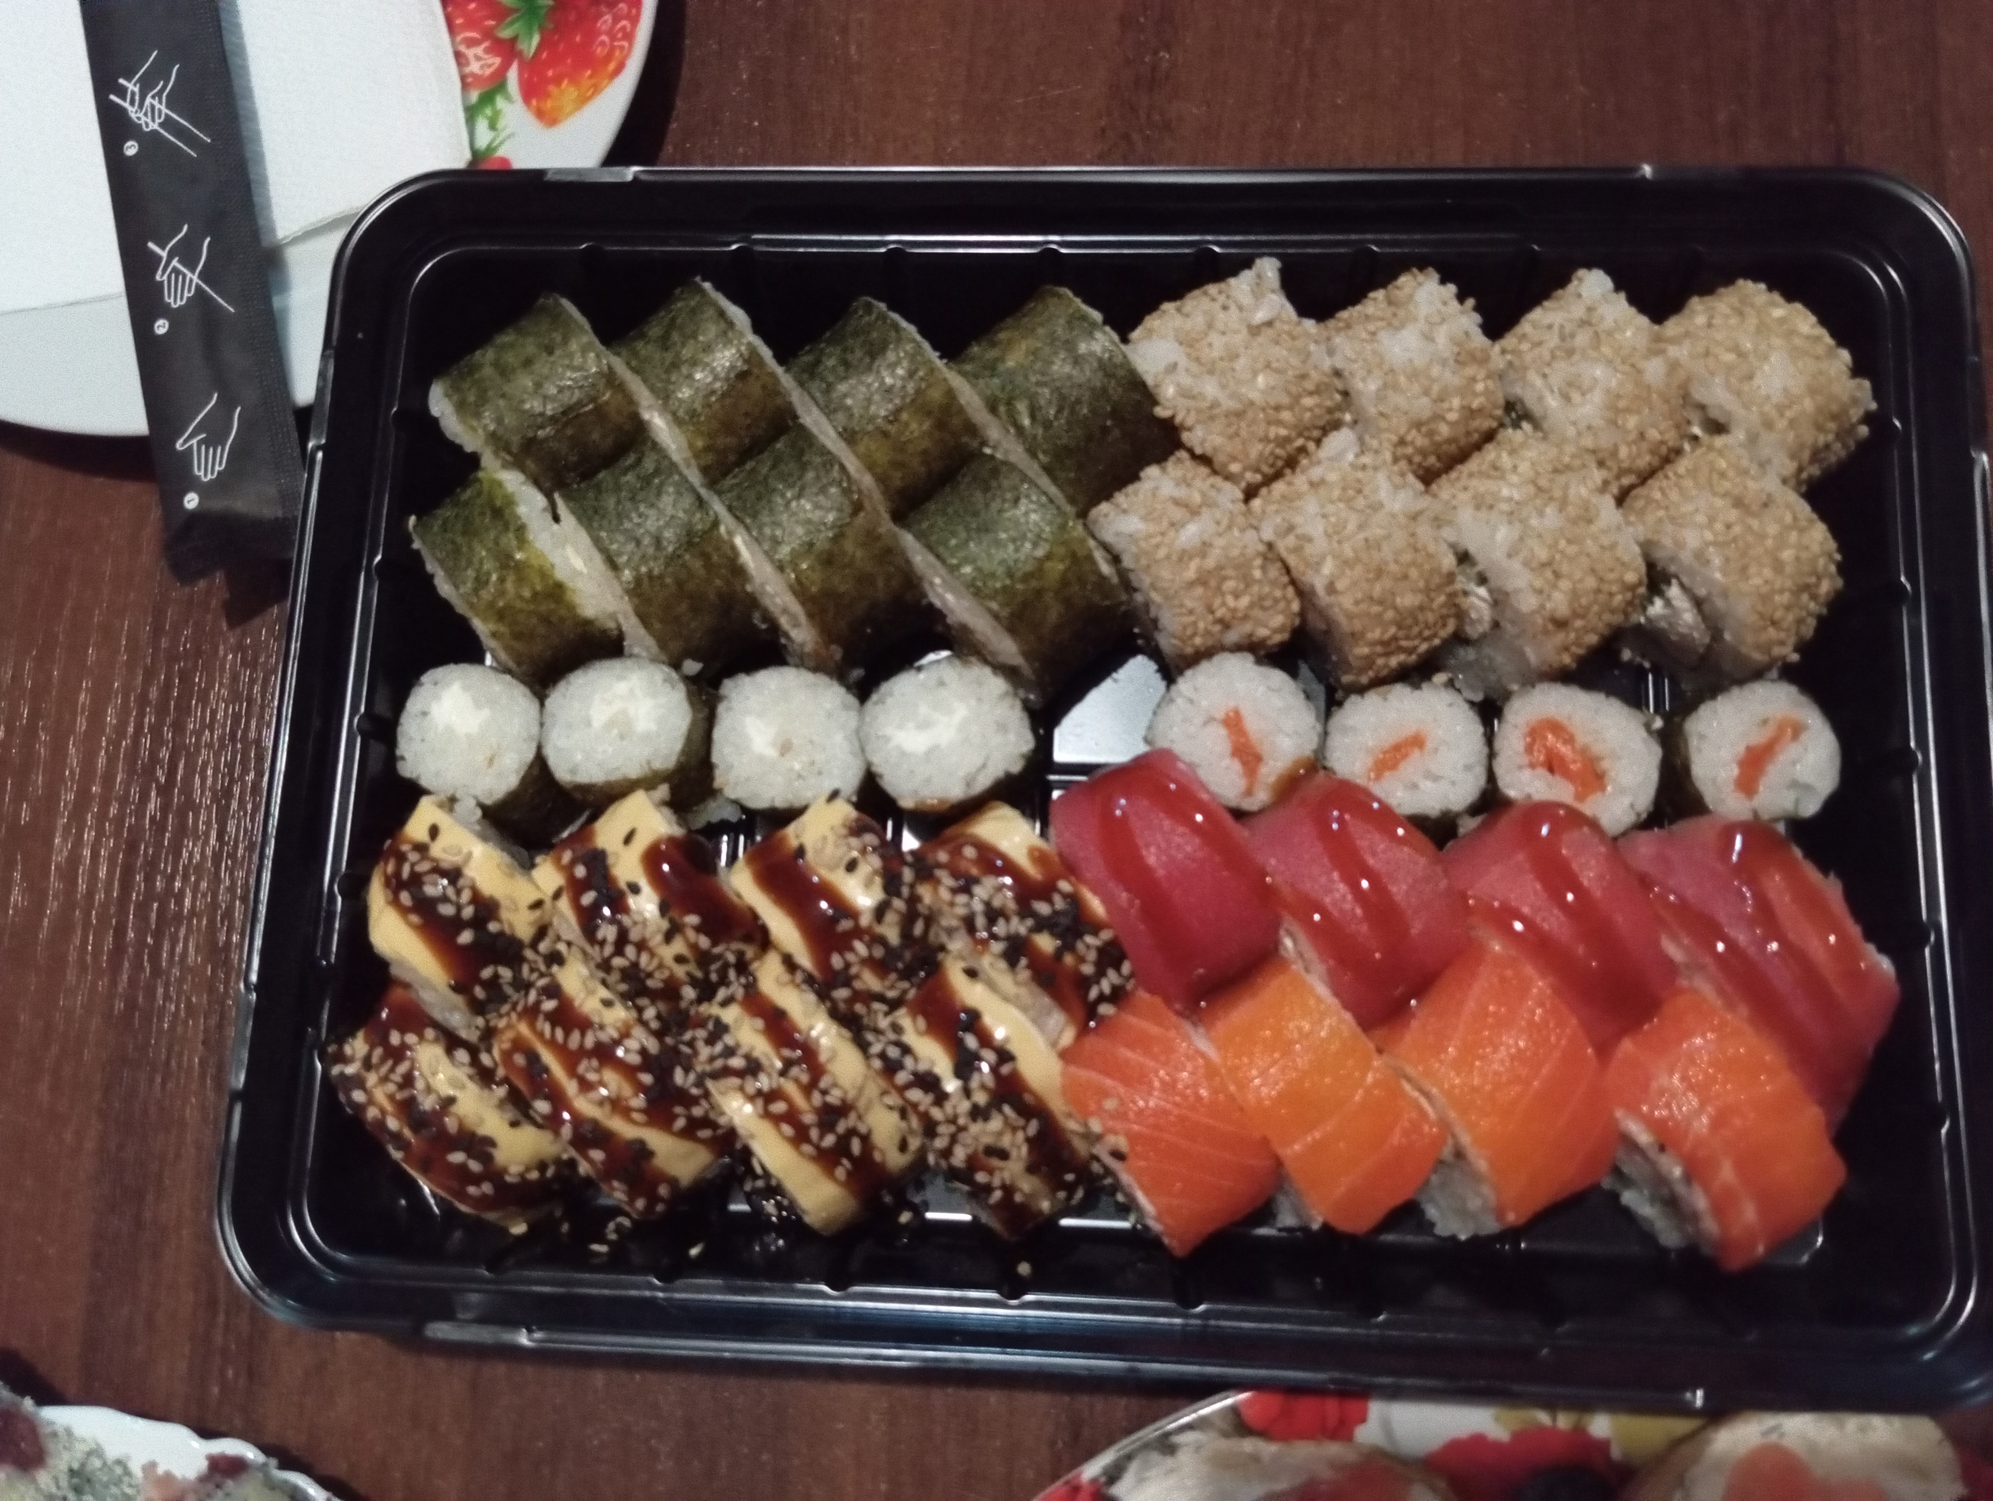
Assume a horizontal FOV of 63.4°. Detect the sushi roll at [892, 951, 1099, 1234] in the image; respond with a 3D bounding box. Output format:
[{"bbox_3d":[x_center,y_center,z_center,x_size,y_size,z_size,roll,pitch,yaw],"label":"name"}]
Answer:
[{"bbox_3d":[-0.001,0.061,0.288,0.019,0.040,0.044,-30,79,-2],"label":"sushi roll"}]

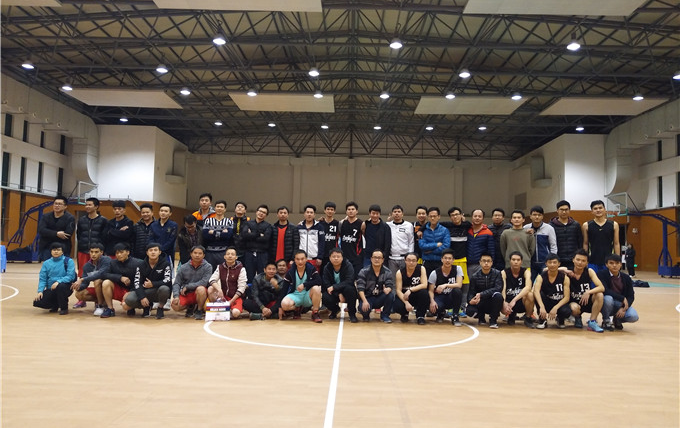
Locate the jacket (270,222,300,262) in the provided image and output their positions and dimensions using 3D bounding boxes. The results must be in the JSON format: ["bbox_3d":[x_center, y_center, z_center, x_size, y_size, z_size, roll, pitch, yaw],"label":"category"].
[{"bbox_3d":[-0.876,0.457,8.287,0.500,0.672,0.300,1,-4,7],"label":"jacket"}]

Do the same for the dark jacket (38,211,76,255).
[{"bbox_3d":[-4.470,0.328,8.094,0.550,0.700,0.360,2,-4,-10],"label":"dark jacket"}]

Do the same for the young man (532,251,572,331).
[{"bbox_3d":[2.994,1.068,7.227,0.580,1.015,0.720,0,-4,12],"label":"young man"}]

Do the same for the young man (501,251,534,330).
[{"bbox_3d":[2.574,1.067,7.404,0.520,1.043,0.700,0,-4,20],"label":"young man"}]

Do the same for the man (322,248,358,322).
[{"bbox_3d":[0.000,1.021,7.445,0.540,1.032,0.720,1,-4,2],"label":"man"}]

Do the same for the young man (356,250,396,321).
[{"bbox_3d":[0.532,1.041,7.547,0.580,1.016,0.700,1,-4,-1],"label":"young man"}]

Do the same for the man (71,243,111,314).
[{"bbox_3d":[-3.772,0.961,7.755,0.550,1.020,0.720,1,-4,1],"label":"man"}]

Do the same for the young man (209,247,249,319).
[{"bbox_3d":[-1.621,0.997,7.427,0.580,1.003,0.700,1,-4,-3],"label":"young man"}]

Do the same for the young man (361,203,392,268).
[{"bbox_3d":[0.610,0.735,8.293,0.500,1.752,0.320,1,-4,8],"label":"young man"}]

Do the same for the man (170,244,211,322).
[{"bbox_3d":[-2.159,0.977,7.427,0.600,1.021,0.700,1,-4,0],"label":"man"}]

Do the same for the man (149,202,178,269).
[{"bbox_3d":[-2.867,0.684,8.299,0.500,1.699,0.320,2,-4,-6],"label":"man"}]

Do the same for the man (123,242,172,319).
[{"bbox_3d":[-2.821,0.952,7.528,0.620,1.062,0.680,2,-4,-6],"label":"man"}]

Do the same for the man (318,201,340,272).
[{"bbox_3d":[-0.169,0.697,8.273,0.520,1.791,0.320,1,-4,0],"label":"man"}]

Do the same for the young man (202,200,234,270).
[{"bbox_3d":[-1.989,0.669,8.370,0.530,1.788,0.360,2,-4,-12],"label":"young man"}]

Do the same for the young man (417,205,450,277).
[{"bbox_3d":[1.489,0.751,8.150,0.530,1.716,0.370,0,-4,13],"label":"young man"}]

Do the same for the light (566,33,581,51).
[{"bbox_3d":[9.056,-6.651,19.807,0.480,0.580,0.480,1,-4,1],"label":"light"}]

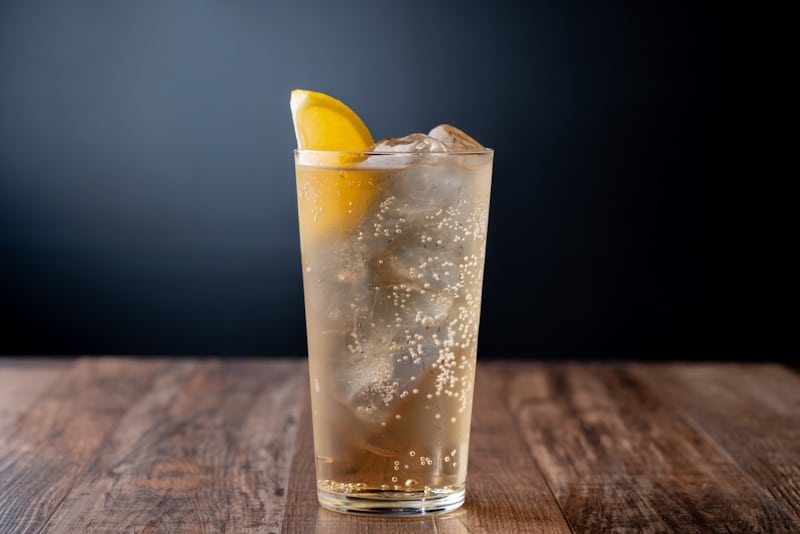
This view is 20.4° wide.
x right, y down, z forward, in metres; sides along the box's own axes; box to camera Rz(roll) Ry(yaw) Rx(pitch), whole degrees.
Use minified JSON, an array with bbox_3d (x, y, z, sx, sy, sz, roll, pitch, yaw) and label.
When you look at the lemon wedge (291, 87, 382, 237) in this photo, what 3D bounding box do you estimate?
[{"bbox_3d":[-0.026,-0.041,0.884,0.032,0.059,0.023,-8,4,0],"label":"lemon wedge"}]

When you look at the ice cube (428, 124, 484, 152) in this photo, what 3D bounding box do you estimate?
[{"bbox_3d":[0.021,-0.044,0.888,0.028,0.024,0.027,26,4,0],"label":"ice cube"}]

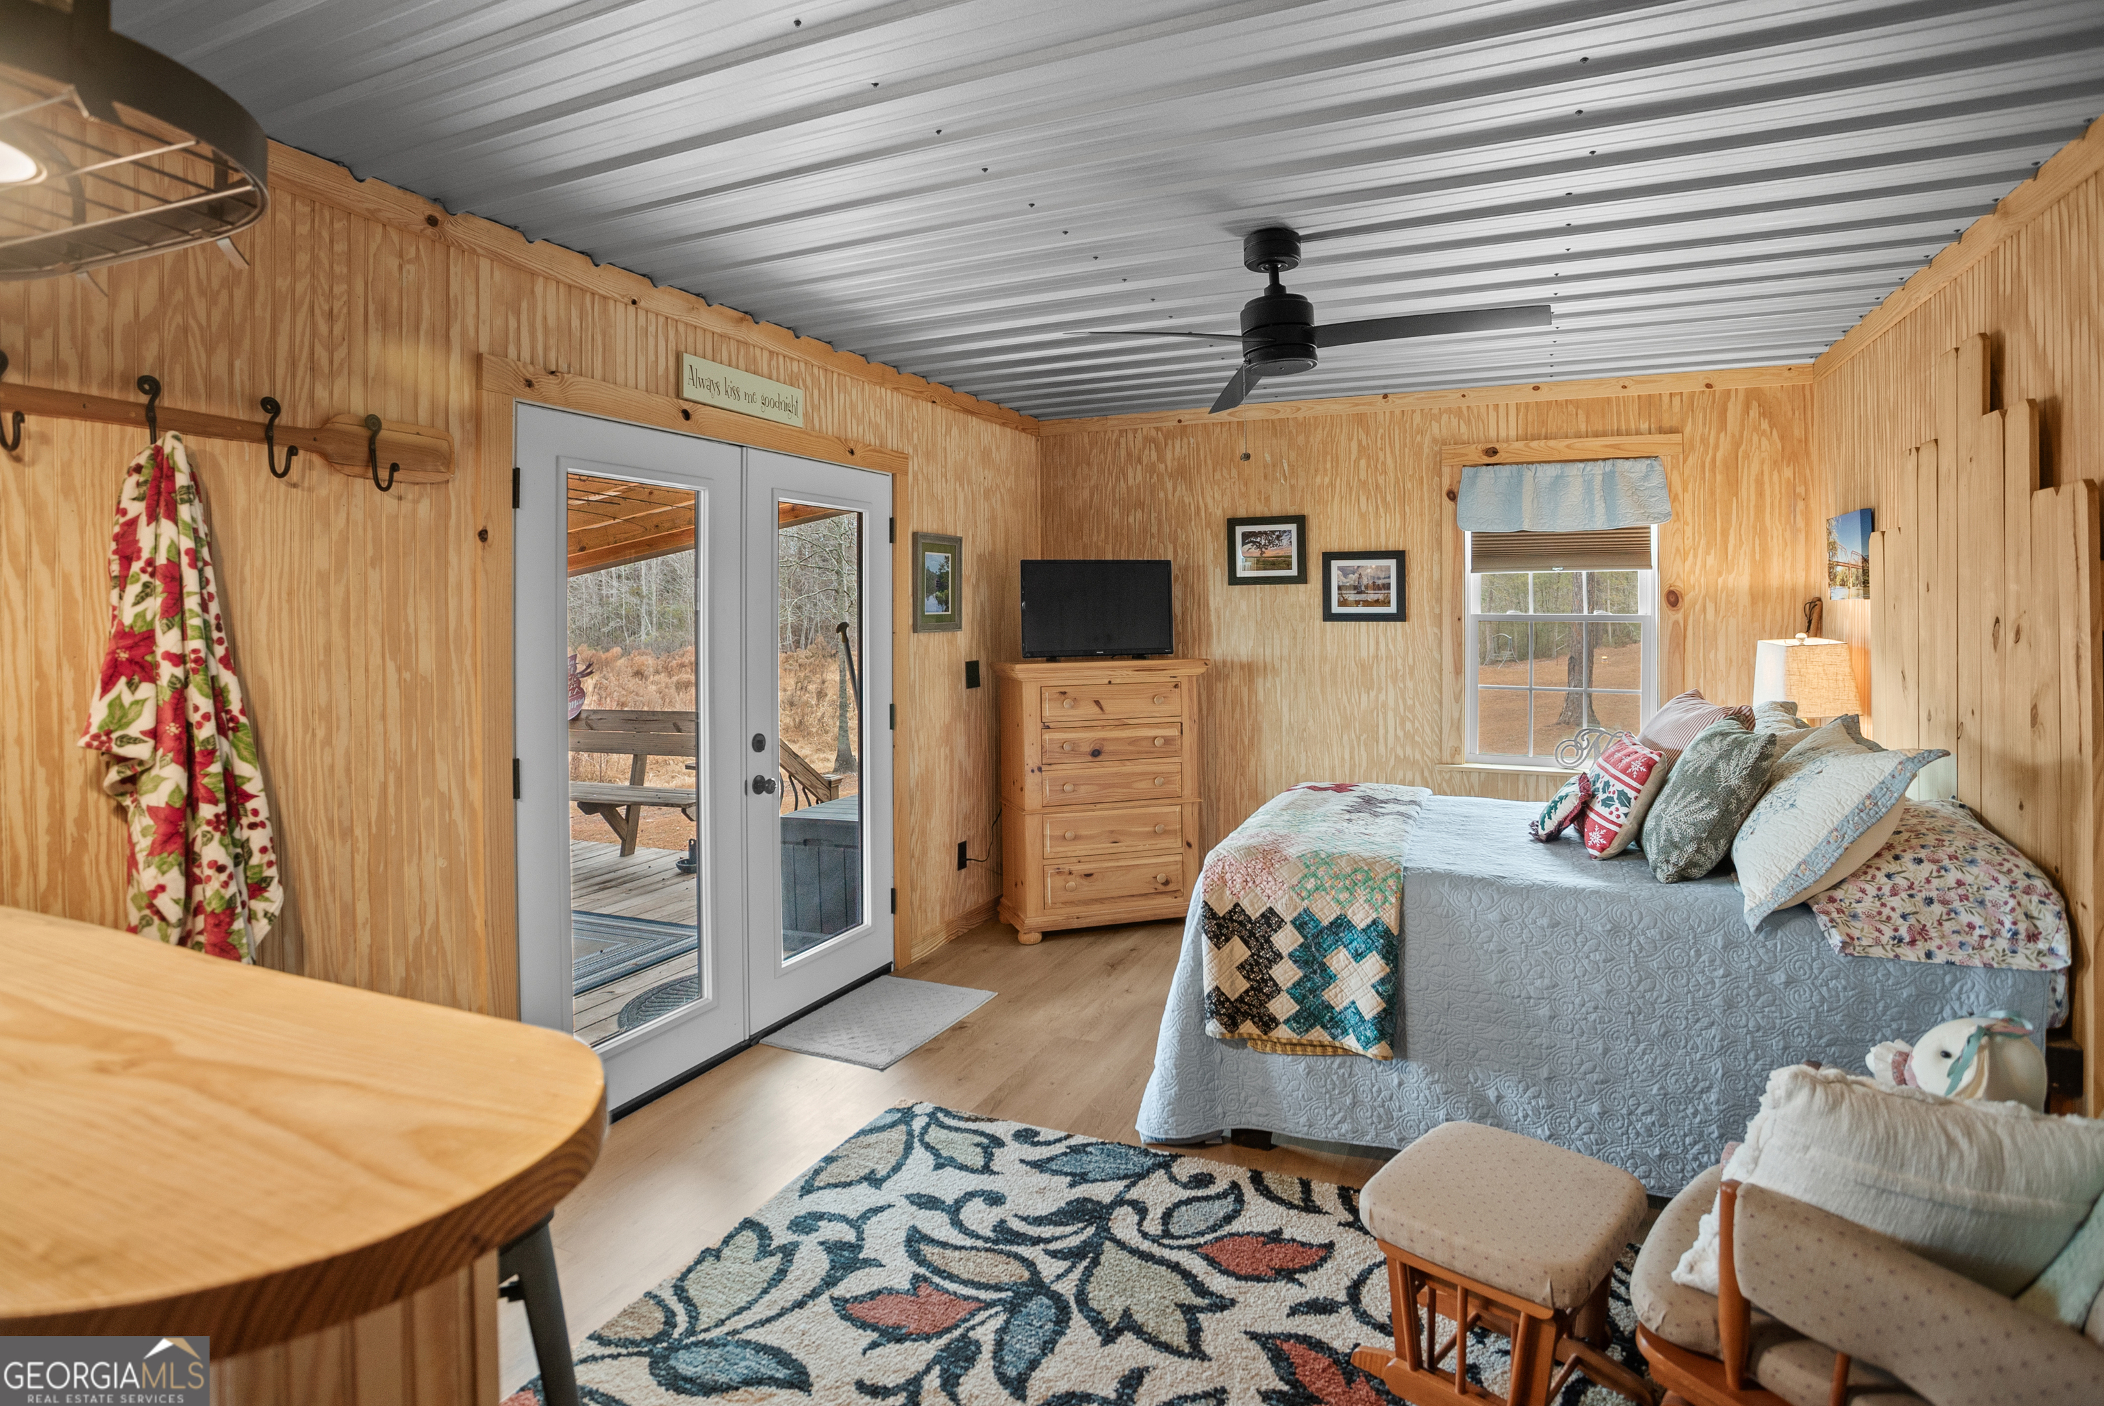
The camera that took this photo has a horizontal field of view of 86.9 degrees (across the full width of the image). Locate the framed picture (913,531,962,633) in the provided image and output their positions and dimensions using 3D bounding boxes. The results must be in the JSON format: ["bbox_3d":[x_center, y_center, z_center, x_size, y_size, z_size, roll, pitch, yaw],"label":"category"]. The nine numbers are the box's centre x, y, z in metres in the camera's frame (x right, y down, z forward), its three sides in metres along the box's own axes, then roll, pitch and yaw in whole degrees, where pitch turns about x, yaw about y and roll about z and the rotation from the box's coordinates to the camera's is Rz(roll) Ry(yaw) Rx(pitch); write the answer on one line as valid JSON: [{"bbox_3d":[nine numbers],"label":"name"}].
[{"bbox_3d":[-0.505,-0.539,4.980,0.025,0.435,0.400,2,4,24],"label":"framed picture"}]

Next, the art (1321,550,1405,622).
[{"bbox_3d":[1.471,-0.544,5.226,0.379,0.325,0.025,2,6,24],"label":"art"}]

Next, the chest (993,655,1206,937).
[{"bbox_3d":[0.213,0.421,5.360,0.950,1.250,0.470,-1,4,-19],"label":"chest"}]

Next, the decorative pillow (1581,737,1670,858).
[{"bbox_3d":[1.699,0.275,3.310,0.120,0.340,0.340,27,11,10],"label":"decorative pillow"}]

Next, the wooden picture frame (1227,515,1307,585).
[{"bbox_3d":[1.047,-0.736,5.396,0.381,0.325,0.025,2,6,24],"label":"wooden picture frame"}]

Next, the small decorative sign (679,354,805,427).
[{"bbox_3d":[-1.013,-1.022,3.679,0.020,0.131,0.599,2,6,24],"label":"small decorative sign"}]

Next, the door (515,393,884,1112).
[{"bbox_3d":[-1.050,0.149,3.830,0.060,2.040,1.830,2,4,24],"label":"door"}]

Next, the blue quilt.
[{"bbox_3d":[1.502,0.788,3.466,1.960,0.780,1.560,2,6,24],"label":"blue quilt"}]

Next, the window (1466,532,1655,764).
[{"bbox_3d":[2.265,-0.373,4.970,0.765,1.260,0.090,2,4,24],"label":"window"}]

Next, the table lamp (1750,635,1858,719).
[{"bbox_3d":[2.630,0.078,3.900,0.265,0.650,0.265,1,4,9],"label":"table lamp"}]

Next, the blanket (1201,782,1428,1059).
[{"bbox_3d":[0.950,0.623,3.620,0.550,0.540,1.400,2,4,24],"label":"blanket"}]

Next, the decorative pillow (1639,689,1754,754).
[{"bbox_3d":[1.990,0.171,3.540,0.150,0.440,0.460,37,16,16],"label":"decorative pillow"}]

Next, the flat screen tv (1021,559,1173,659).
[{"bbox_3d":[0.205,-0.435,5.230,0.745,0.470,0.110,-1,4,-18],"label":"flat screen tv"}]

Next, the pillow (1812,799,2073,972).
[{"bbox_3d":[2.030,0.397,2.690,0.470,0.250,0.670,2,4,24],"label":"pillow"}]

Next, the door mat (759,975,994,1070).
[{"bbox_3d":[-0.620,1.154,4.110,0.500,0.012,0.780,2,4,24],"label":"door mat"}]

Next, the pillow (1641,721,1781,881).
[{"bbox_3d":[1.813,0.259,3.094,0.160,0.450,0.430,31,11,9],"label":"pillow"}]

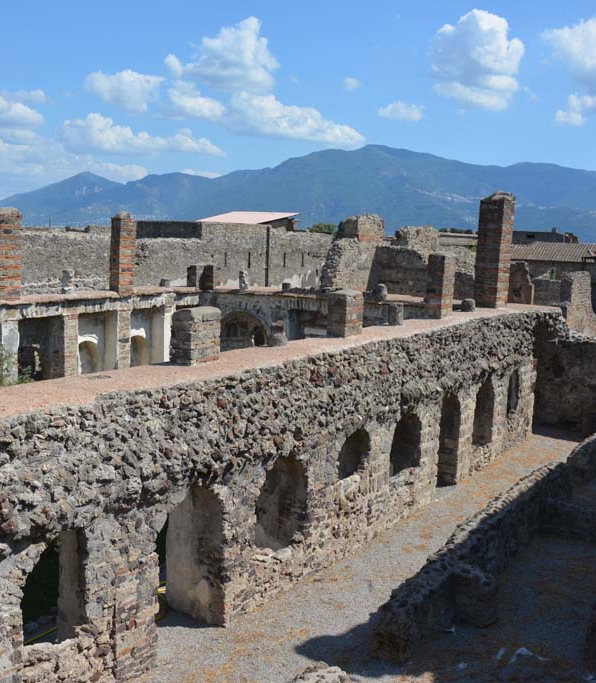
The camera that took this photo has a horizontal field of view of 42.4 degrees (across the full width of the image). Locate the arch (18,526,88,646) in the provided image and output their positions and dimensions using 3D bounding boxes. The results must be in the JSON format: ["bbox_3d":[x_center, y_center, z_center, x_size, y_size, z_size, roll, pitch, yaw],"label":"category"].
[{"bbox_3d":[-2.243,2.074,6.690,0.419,0.915,0.653,8,10,34],"label":"arch"}]

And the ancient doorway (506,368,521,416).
[{"bbox_3d":[4.364,1.024,16.272,0.434,0.946,0.636,8,10,34],"label":"ancient doorway"}]

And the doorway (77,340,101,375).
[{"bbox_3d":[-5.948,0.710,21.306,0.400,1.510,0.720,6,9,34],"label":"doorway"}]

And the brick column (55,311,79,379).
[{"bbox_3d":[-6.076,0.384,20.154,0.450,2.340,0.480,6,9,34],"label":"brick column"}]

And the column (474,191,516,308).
[{"bbox_3d":[4.421,-2.041,17.307,0.523,2.490,0.630,8,10,34],"label":"column"}]

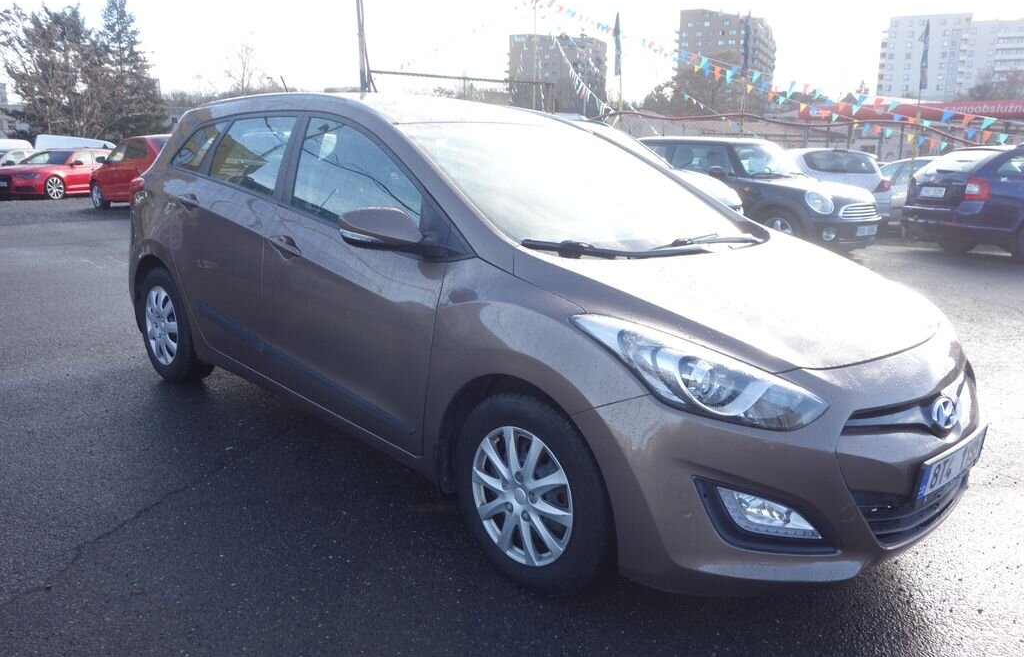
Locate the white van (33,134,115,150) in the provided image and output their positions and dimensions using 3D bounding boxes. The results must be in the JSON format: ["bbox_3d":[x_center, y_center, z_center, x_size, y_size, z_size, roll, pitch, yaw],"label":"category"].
[{"bbox_3d":[-20.286,-8.263,38.901,5.000,2.100,1.950,-7,15,-34],"label":"white van"}]

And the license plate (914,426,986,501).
[{"bbox_3d":[1.249,0.377,2.246,0.520,0.115,0.025,-8,17,-43],"label":"license plate"}]

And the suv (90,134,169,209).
[{"bbox_3d":[-7.350,-3.250,16.700,4.300,1.580,1.820,13,17,42],"label":"suv"}]

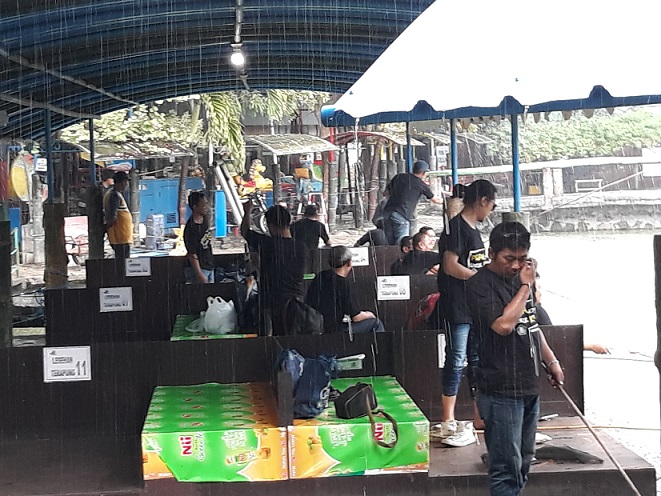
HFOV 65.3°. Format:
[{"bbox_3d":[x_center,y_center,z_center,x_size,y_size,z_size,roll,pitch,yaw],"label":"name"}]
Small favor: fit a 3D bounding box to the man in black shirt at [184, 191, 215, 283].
[{"bbox_3d":[-1.360,0.228,5.396,0.360,1.630,0.480,2,8,30],"label":"man in black shirt"}]

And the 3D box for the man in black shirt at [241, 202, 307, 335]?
[{"bbox_3d":[-0.389,0.553,3.765,0.520,1.770,0.420,-2,9,-5],"label":"man in black shirt"}]

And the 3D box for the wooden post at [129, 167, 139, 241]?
[{"bbox_3d":[-4.207,-0.877,11.098,0.190,1.650,0.190,-2,7,0],"label":"wooden post"}]

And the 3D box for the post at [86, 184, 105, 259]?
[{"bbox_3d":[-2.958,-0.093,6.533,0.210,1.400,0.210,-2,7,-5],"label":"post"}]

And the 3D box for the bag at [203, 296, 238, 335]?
[{"bbox_3d":[-0.955,0.595,4.518,0.300,0.310,0.220,-2,7,-3],"label":"bag"}]

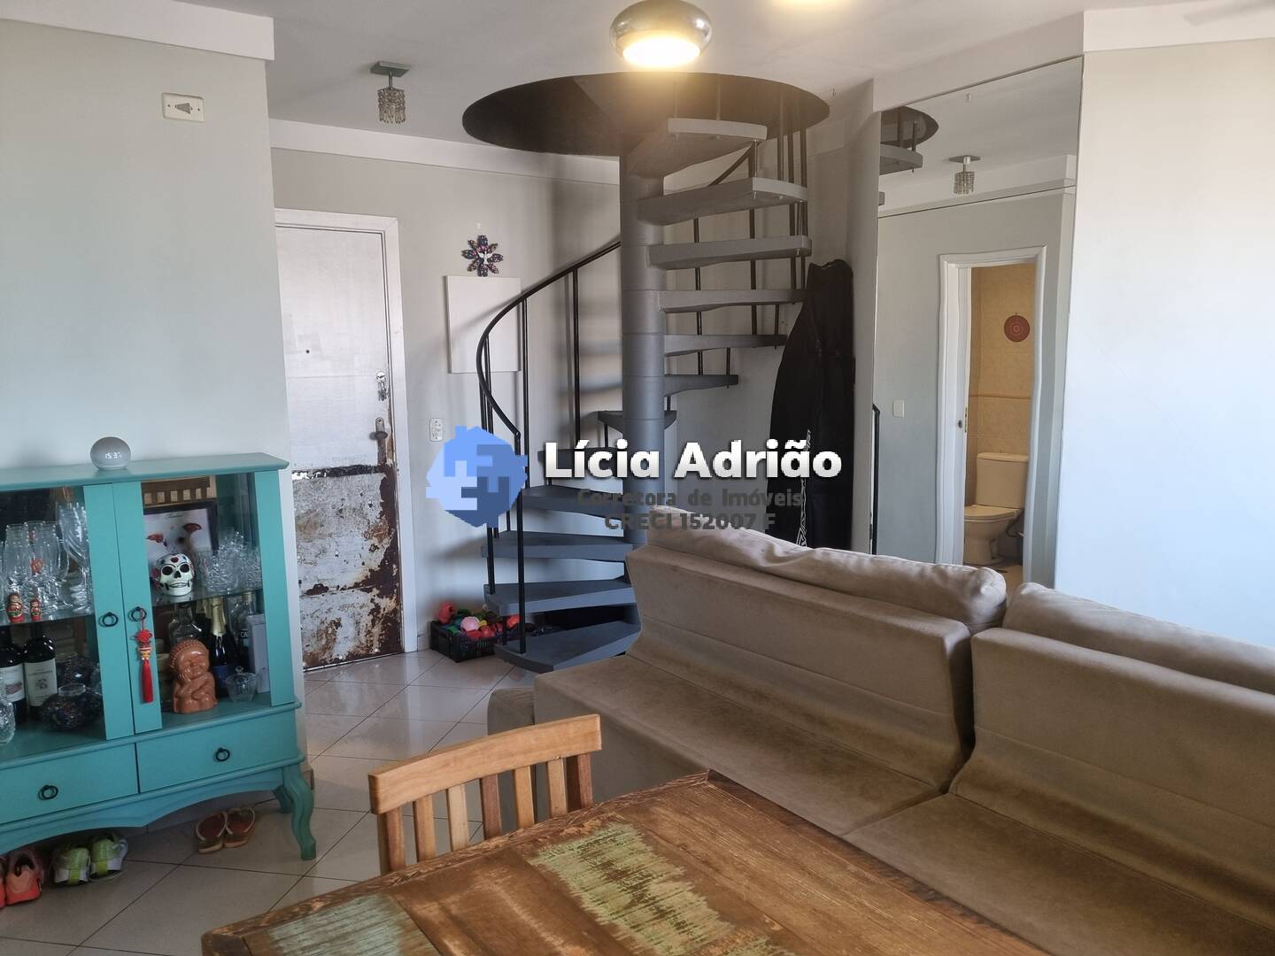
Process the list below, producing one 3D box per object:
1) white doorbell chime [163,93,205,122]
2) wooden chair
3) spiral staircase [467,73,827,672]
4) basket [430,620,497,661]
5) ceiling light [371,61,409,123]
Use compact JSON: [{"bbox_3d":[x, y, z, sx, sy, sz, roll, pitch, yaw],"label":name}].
[{"bbox_3d":[-1.395,-1.139,2.947,0.118,0.075,0.012,-6,9,-34],"label":"white doorbell chime"},{"bbox_3d":[-0.119,0.893,1.511,0.420,0.860,0.460,-6,9,-34],"label":"wooden chair"},{"bbox_3d":[0.042,-0.397,4.618,1.580,2.640,1.580,-1,7,0],"label":"spiral staircase"},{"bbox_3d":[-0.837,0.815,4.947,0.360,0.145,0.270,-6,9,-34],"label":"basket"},{"bbox_3d":[-0.917,-1.423,3.559,0.113,0.206,0.113,-6,9,-34],"label":"ceiling light"}]

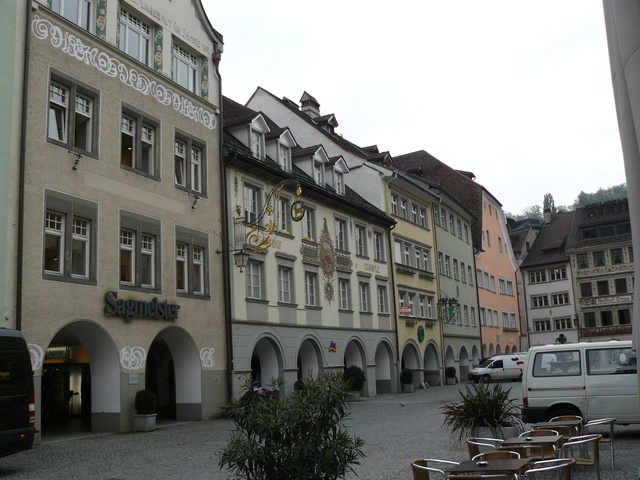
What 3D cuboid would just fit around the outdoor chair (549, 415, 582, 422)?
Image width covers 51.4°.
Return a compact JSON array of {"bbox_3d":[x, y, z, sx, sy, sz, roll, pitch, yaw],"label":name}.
[{"bbox_3d":[3.987,3.251,10.712,0.540,0.750,0.570,-6,-11,17],"label":"outdoor chair"}]

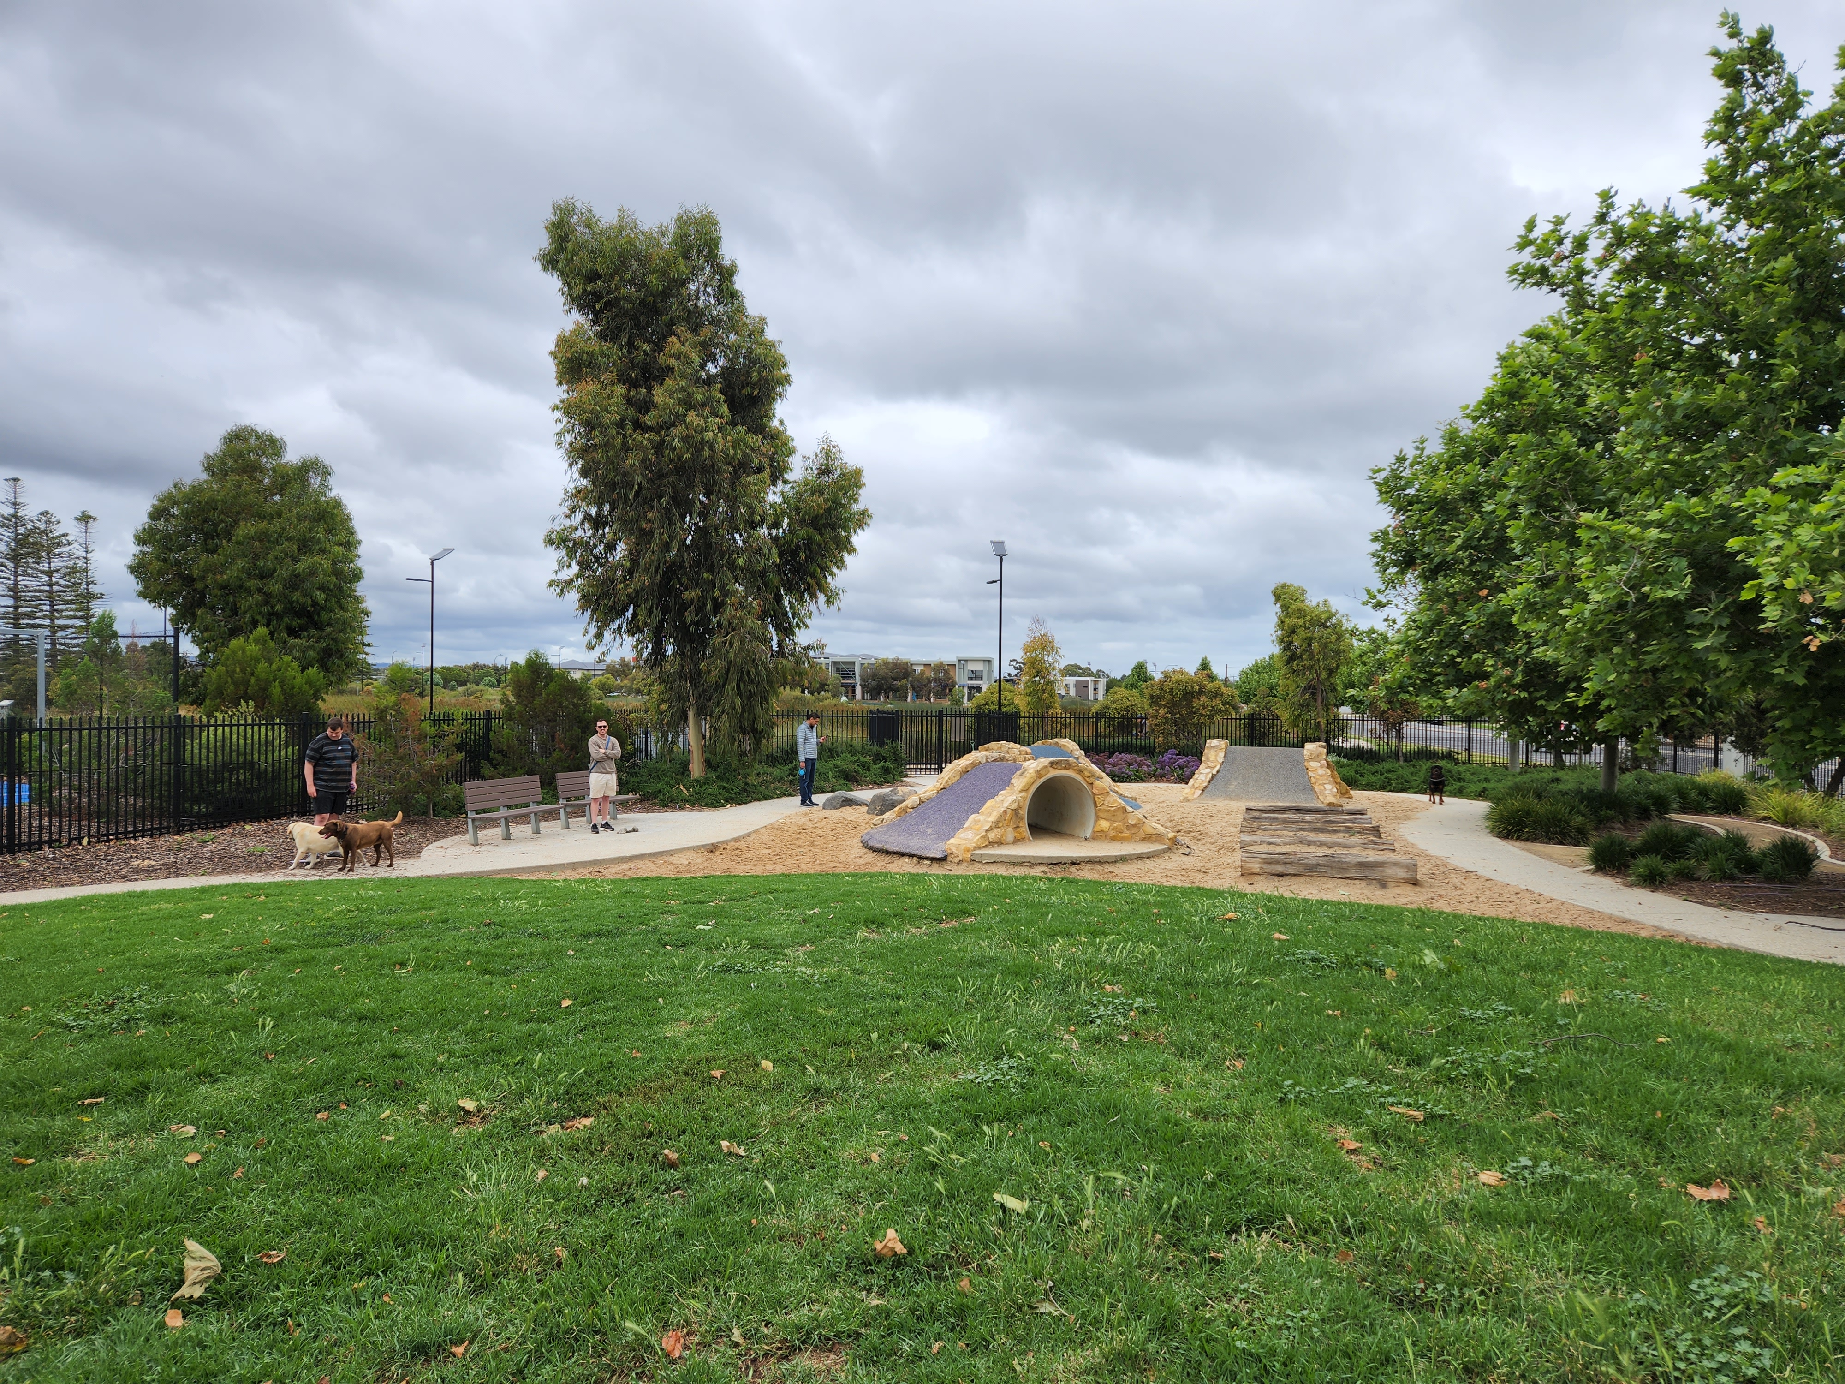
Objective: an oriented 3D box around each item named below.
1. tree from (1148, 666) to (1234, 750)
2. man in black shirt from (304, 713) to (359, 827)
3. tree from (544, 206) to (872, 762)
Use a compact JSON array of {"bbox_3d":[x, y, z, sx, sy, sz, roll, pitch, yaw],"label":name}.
[{"bbox_3d":[7.334,0.816,33.711,2.450,3.018,2.300,1,0,12],"label":"tree"},{"bbox_3d":[-7.072,1.177,14.656,0.660,1.786,0.420,0,0,-25],"label":"man in black shirt"},{"bbox_3d":[-5.187,-4.685,28.748,7.600,13.612,6.600,1,0,-10],"label":"tree"}]

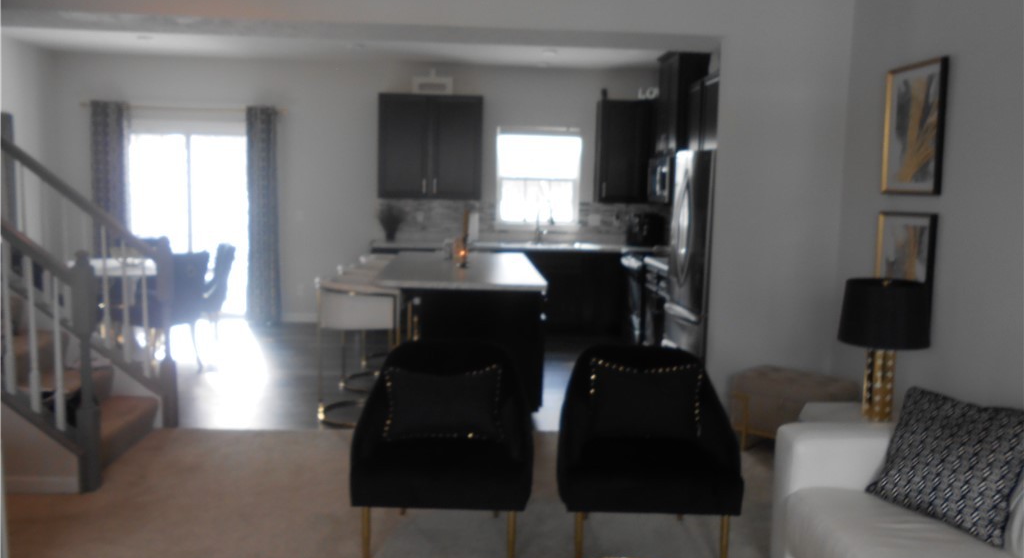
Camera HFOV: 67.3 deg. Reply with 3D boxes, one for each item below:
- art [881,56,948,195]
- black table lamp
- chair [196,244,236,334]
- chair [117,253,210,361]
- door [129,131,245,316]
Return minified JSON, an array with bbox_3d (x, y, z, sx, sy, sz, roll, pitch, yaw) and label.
[{"bbox_3d":[2.027,-0.757,3.890,0.035,0.650,0.470,1,7,-3],"label":"art"},{"bbox_3d":[1.569,0.317,3.245,0.390,0.640,0.390,1,7,-3],"label":"black table lamp"},{"bbox_3d":[-2.912,0.127,7.204,0.570,0.910,0.530,-2,8,-29],"label":"chair"},{"bbox_3d":[-2.728,0.260,6.014,0.600,0.930,0.520,5,7,25],"label":"chair"},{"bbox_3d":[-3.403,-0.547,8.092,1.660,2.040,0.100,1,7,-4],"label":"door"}]

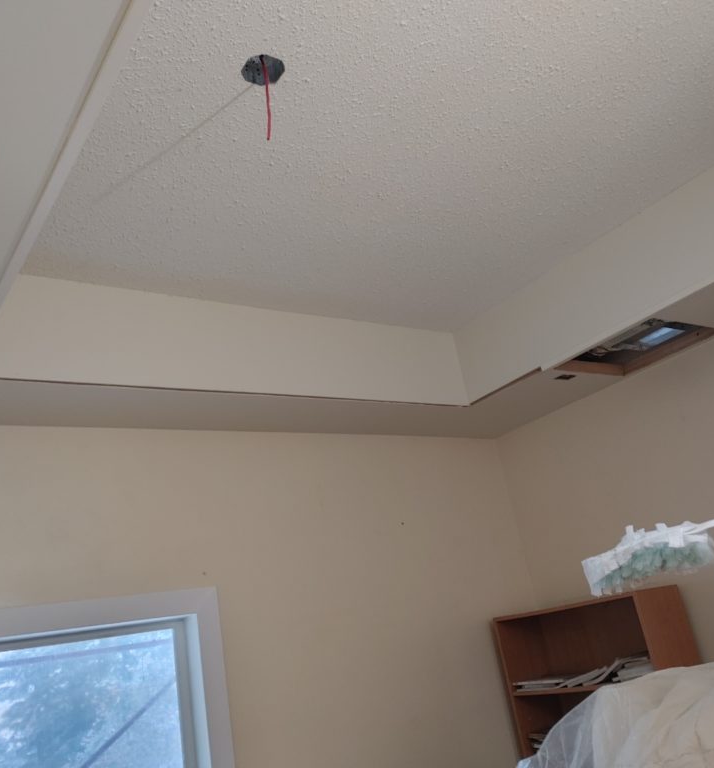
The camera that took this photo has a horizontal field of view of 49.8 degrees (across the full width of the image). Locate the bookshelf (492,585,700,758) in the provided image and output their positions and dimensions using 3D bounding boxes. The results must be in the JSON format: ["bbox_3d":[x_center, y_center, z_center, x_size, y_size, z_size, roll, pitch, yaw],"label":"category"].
[{"bbox_3d":[1.123,1.743,3.071,0.300,1.700,0.770,4,-24,-37],"label":"bookshelf"}]

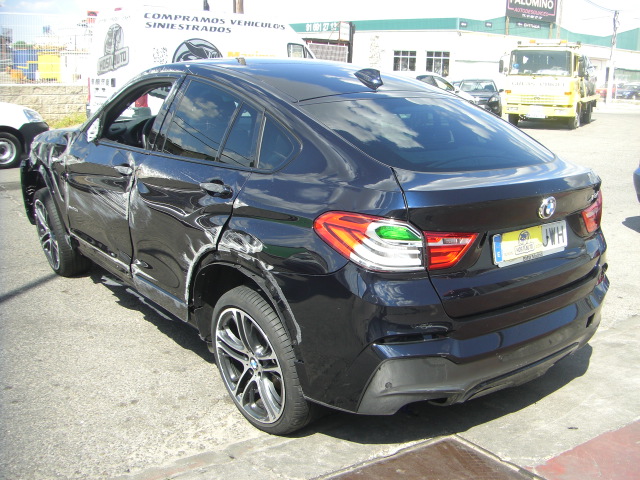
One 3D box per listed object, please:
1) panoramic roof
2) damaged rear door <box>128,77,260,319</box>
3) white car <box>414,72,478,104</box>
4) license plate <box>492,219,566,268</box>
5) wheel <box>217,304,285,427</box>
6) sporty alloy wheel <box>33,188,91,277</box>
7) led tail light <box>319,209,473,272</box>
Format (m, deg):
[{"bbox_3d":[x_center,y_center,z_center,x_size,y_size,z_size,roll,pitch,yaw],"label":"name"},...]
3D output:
[{"bbox_3d":[-0.058,-0.917,3.950,1.117,0.137,1.176,-10,24,-38],"label":"panoramic roof"},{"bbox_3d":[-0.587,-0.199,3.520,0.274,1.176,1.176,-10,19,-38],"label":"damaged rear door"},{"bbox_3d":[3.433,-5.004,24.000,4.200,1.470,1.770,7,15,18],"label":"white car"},{"bbox_3d":[0.898,0.006,2.965,0.525,0.118,0.025,-10,7,-38],"label":"license plate"},{"bbox_3d":[-0.231,0.551,3.195,0.250,0.580,0.580,-10,18,-38],"label":"wheel"},{"bbox_3d":[-1.942,-0.045,5.269,0.240,0.660,0.660,-10,18,-38],"label":"sporty alloy wheel"},{"bbox_3d":[0.289,-0.019,2.684,0.470,0.176,0.451,-10,19,-38],"label":"led tail light"}]

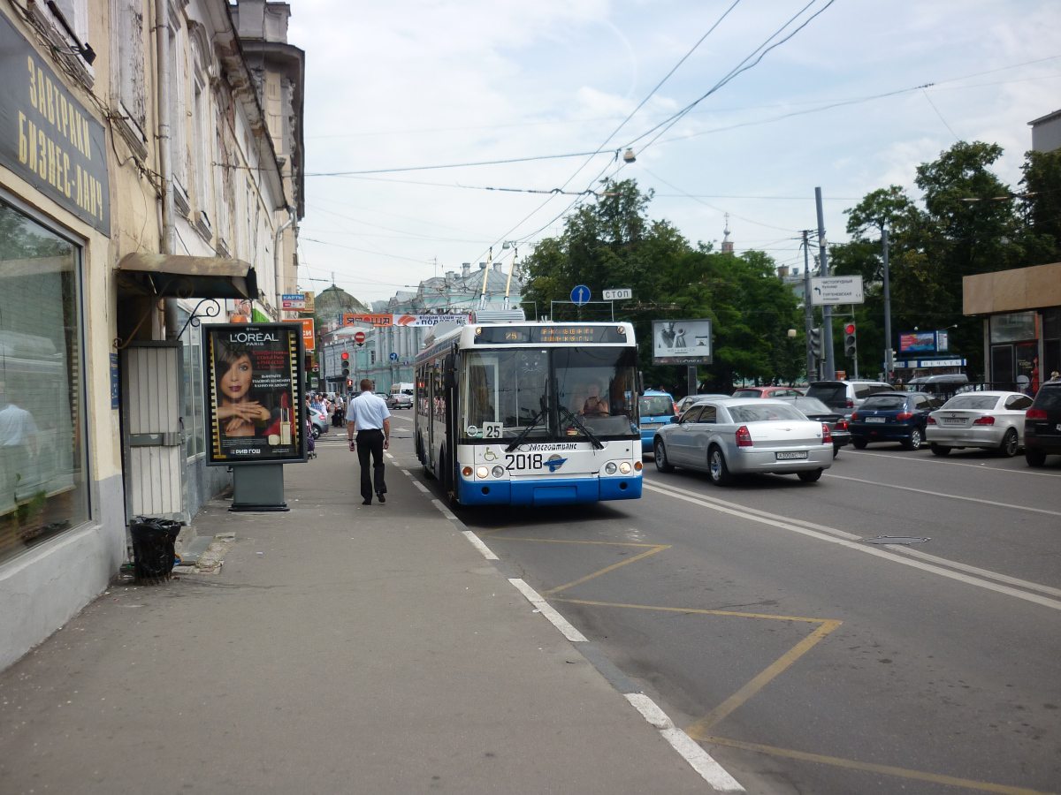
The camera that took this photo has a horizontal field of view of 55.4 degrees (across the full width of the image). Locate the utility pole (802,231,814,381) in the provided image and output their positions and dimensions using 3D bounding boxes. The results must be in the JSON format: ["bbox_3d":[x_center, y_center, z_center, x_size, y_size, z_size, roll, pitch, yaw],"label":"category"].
[{"bbox_3d":[12.686,-3.348,46.000,0.330,8.470,0.330,-2,0,-12],"label":"utility pole"}]

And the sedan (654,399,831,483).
[{"bbox_3d":[3.830,0.762,19.100,1.880,1.480,5.000,-1,1,-11],"label":"sedan"}]

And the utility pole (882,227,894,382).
[{"bbox_3d":[17.134,-3.721,48.500,0.260,8.880,0.260,-1,0,-12],"label":"utility pole"}]

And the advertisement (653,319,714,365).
[{"bbox_3d":[10.010,-3.645,66.500,4.000,2.950,0.350,-2,1,-12],"label":"advertisement"}]

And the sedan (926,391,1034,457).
[{"bbox_3d":[10.660,0.595,23.550,1.750,1.420,4.350,-1,1,40],"label":"sedan"}]

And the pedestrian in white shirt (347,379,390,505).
[{"bbox_3d":[-2.294,0.631,14.300,0.600,1.770,0.420,-2,1,-10],"label":"pedestrian in white shirt"}]

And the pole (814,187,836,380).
[{"bbox_3d":[10.798,-3.316,37.000,0.320,8.750,0.320,-4,0,-12],"label":"pole"}]

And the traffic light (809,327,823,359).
[{"bbox_3d":[10.390,-1.994,36.800,0.450,1.160,0.380,-2,1,-15],"label":"traffic light"}]

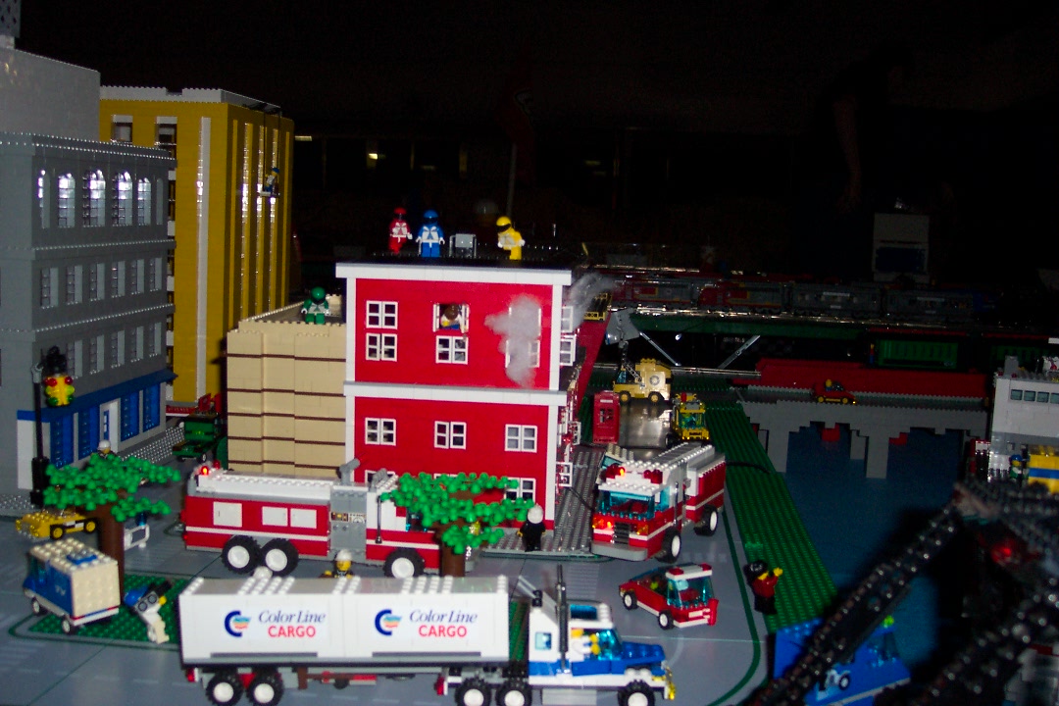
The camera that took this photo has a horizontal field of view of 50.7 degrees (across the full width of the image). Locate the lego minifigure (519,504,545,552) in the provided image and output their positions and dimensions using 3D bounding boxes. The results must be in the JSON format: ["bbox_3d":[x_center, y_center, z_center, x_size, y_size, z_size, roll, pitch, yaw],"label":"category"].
[{"bbox_3d":[0.003,0.152,0.978,0.025,0.043,0.017,1,7,-7],"label":"lego minifigure"}]

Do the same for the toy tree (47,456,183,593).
[{"bbox_3d":[-0.310,0.132,0.833,0.107,0.107,0.098,2,7,6],"label":"toy tree"}]

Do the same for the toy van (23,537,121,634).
[{"bbox_3d":[-0.329,0.165,0.801,0.080,0.049,0.036,8,10,41],"label":"toy van"}]

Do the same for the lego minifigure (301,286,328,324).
[{"bbox_3d":[-0.210,-0.043,1.098,0.026,0.042,0.016,1,7,-7],"label":"lego minifigure"}]

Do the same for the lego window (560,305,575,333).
[{"bbox_3d":[0.033,-0.030,1.016,0.015,0.025,0.004,1,7,-3],"label":"lego window"}]

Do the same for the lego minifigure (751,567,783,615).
[{"bbox_3d":[0.178,0.178,0.844,0.022,0.042,0.023,0,9,44],"label":"lego minifigure"}]

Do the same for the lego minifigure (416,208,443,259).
[{"bbox_3d":[-0.090,-0.107,1.010,0.026,0.043,0.016,1,7,-3],"label":"lego minifigure"}]

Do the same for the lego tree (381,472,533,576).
[{"bbox_3d":[-0.056,0.140,0.827,0.112,0.107,0.100,2,7,6],"label":"lego tree"}]

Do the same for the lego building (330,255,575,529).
[{"bbox_3d":[-0.056,0.029,1.121,0.208,0.254,0.265,2,7,6],"label":"lego building"}]

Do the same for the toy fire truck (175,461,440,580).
[{"bbox_3d":[-0.161,0.132,0.914,0.238,0.095,0.050,3,7,8],"label":"toy fire truck"}]

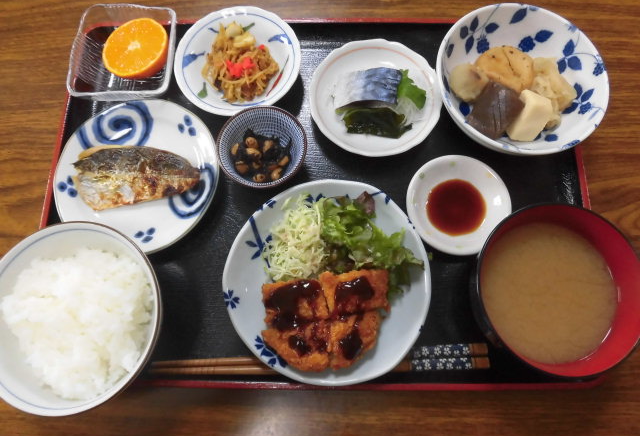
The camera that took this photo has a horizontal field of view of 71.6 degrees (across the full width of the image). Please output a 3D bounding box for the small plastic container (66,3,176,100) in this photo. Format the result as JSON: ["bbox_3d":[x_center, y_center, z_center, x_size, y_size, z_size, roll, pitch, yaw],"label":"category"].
[{"bbox_3d":[-0.156,-0.129,0.367,0.079,0.034,0.084,0,74,1],"label":"small plastic container"}]

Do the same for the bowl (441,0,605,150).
[{"bbox_3d":[0.148,-0.099,0.347,0.124,0.048,0.124,0,74,1],"label":"bowl"}]

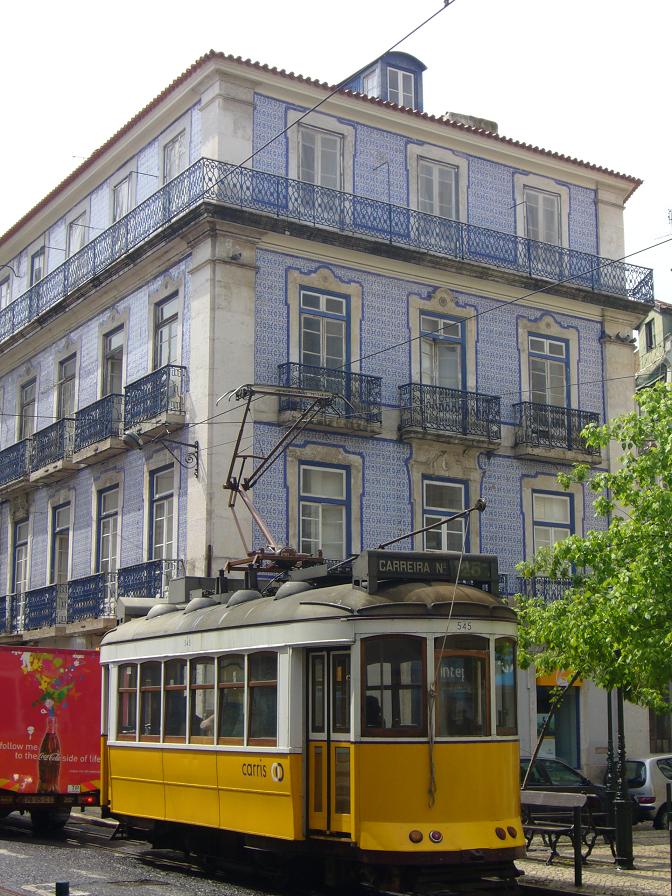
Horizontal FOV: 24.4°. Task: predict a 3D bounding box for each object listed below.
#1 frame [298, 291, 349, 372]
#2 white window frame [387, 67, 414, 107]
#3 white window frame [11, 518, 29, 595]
[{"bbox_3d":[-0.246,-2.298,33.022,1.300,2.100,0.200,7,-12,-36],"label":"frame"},{"bbox_3d":[1.547,-8.470,36.780,0.845,0.976,0.120,7,-13,-35],"label":"white window frame"},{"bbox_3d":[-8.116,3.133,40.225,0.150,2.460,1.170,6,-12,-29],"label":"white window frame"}]

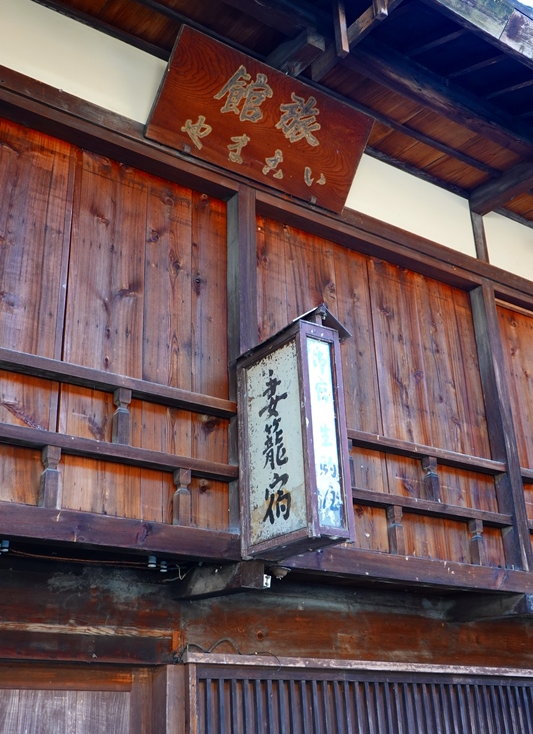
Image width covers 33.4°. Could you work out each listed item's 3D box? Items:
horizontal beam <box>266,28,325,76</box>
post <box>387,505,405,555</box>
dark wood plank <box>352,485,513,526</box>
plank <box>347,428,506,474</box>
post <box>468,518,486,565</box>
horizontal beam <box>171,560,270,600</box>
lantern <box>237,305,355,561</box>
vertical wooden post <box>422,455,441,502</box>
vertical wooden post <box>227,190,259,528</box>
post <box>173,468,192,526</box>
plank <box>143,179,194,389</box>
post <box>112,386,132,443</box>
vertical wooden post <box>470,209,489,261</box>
[{"bbox_3d":[0.069,-1.505,4.537,0.102,0.143,0.592,14,-28,-33],"label":"horizontal beam"},{"bbox_3d":[0.645,0.823,4.412,0.058,0.262,0.058,15,-29,-32],"label":"post"},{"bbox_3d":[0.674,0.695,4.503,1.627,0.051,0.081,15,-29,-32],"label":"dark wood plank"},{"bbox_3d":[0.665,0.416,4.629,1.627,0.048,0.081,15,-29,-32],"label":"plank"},{"bbox_3d":[1.114,0.930,4.676,0.054,0.250,0.051,14,-28,-33],"label":"post"},{"bbox_3d":[-0.224,0.960,3.963,0.115,0.124,0.574,14,-28,-33],"label":"horizontal beam"},{"bbox_3d":[0.125,0.274,3.759,0.293,1.023,0.468,15,-29,-32],"label":"lantern"},{"bbox_3d":[0.861,0.589,4.634,0.054,0.252,0.051,14,-28,-33],"label":"vertical wooden post"},{"bbox_3d":[-0.113,-0.067,4.235,0.109,1.794,0.112,15,-29,-32],"label":"vertical wooden post"},{"bbox_3d":[-0.349,0.552,3.699,0.054,0.251,0.051,14,-28,-33],"label":"post"},{"bbox_3d":[-0.464,-0.332,4.179,0.250,1.242,0.025,15,-29,-32],"label":"plank"},{"bbox_3d":[-0.596,0.213,3.661,0.054,0.251,0.051,14,-28,-33],"label":"post"},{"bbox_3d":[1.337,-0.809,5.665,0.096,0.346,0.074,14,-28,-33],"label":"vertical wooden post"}]

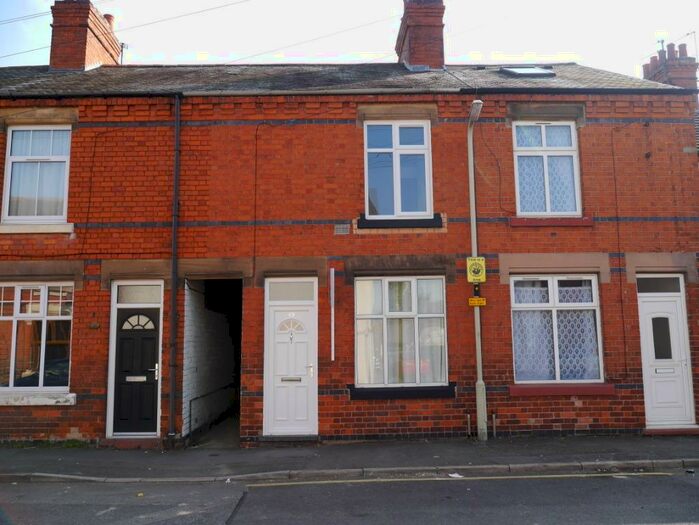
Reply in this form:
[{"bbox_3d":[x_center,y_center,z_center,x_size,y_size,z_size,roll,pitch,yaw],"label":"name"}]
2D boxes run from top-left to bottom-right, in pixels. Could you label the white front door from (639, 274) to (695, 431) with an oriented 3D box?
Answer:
[{"bbox_3d":[5.070,1.409,9.147,0.834,2.449,0.080,-1,-7,-1],"label":"white front door"}]

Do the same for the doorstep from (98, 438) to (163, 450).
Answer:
[{"bbox_3d":[-3.358,2.781,8.786,0.950,0.167,0.270,-1,-7,-1],"label":"doorstep"}]

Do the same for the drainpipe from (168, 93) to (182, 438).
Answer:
[{"bbox_3d":[-2.765,-0.046,8.969,0.080,5.416,0.080,-1,-7,-1],"label":"drainpipe"}]

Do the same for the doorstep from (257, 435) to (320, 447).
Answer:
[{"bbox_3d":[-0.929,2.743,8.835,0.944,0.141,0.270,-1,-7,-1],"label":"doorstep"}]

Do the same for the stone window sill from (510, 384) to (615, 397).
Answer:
[{"bbox_3d":[3.321,1.996,8.920,1.649,0.192,0.180,-1,-7,-1],"label":"stone window sill"}]

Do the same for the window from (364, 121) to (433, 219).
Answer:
[{"bbox_3d":[0.807,-1.534,9.394,1.127,1.678,0.080,-1,-7,-1],"label":"window"}]

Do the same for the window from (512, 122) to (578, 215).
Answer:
[{"bbox_3d":[3.278,-1.553,9.441,1.108,1.652,0.080,-1,-7,-1],"label":"window"}]

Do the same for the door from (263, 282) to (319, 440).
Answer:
[{"bbox_3d":[-0.930,1.476,9.021,0.865,2.460,0.080,-1,-7,-1],"label":"door"}]

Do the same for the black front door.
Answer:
[{"bbox_3d":[-3.355,1.694,8.960,0.685,1.950,0.060,-1,-7,-1],"label":"black front door"}]

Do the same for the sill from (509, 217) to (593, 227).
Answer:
[{"bbox_3d":[3.281,-0.643,9.249,1.330,0.153,0.170,-1,-7,-1],"label":"sill"}]

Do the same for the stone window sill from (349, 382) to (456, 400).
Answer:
[{"bbox_3d":[0.816,2.011,8.878,1.677,0.243,0.170,-1,-7,-1],"label":"stone window sill"}]

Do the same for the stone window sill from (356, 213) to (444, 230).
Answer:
[{"bbox_3d":[0.811,-0.659,9.217,1.363,0.237,0.170,-1,-7,-1],"label":"stone window sill"}]

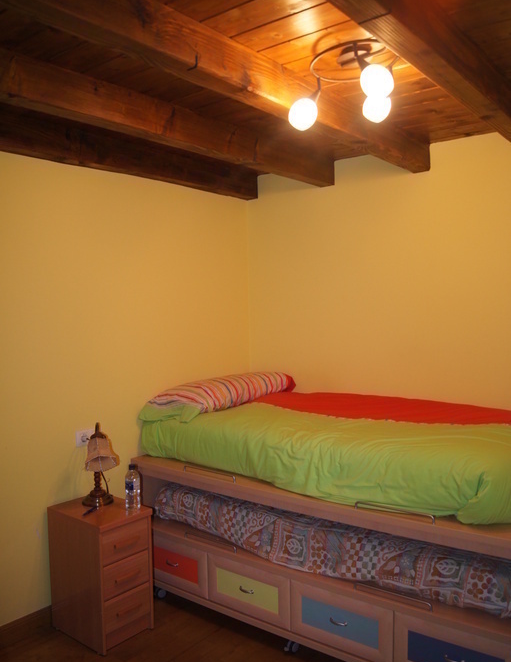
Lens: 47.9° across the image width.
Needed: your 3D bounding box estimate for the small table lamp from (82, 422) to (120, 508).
[{"bbox_3d":[-0.794,0.683,2.935,0.165,0.410,0.250,-2,2,-30],"label":"small table lamp"}]

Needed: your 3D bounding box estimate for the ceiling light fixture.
[{"bbox_3d":[0.341,-0.926,2.165,0.470,0.250,0.400,0,3,37],"label":"ceiling light fixture"}]

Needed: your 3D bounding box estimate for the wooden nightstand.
[{"bbox_3d":[-0.769,1.187,2.873,0.435,0.593,0.298,0,3,39],"label":"wooden nightstand"}]

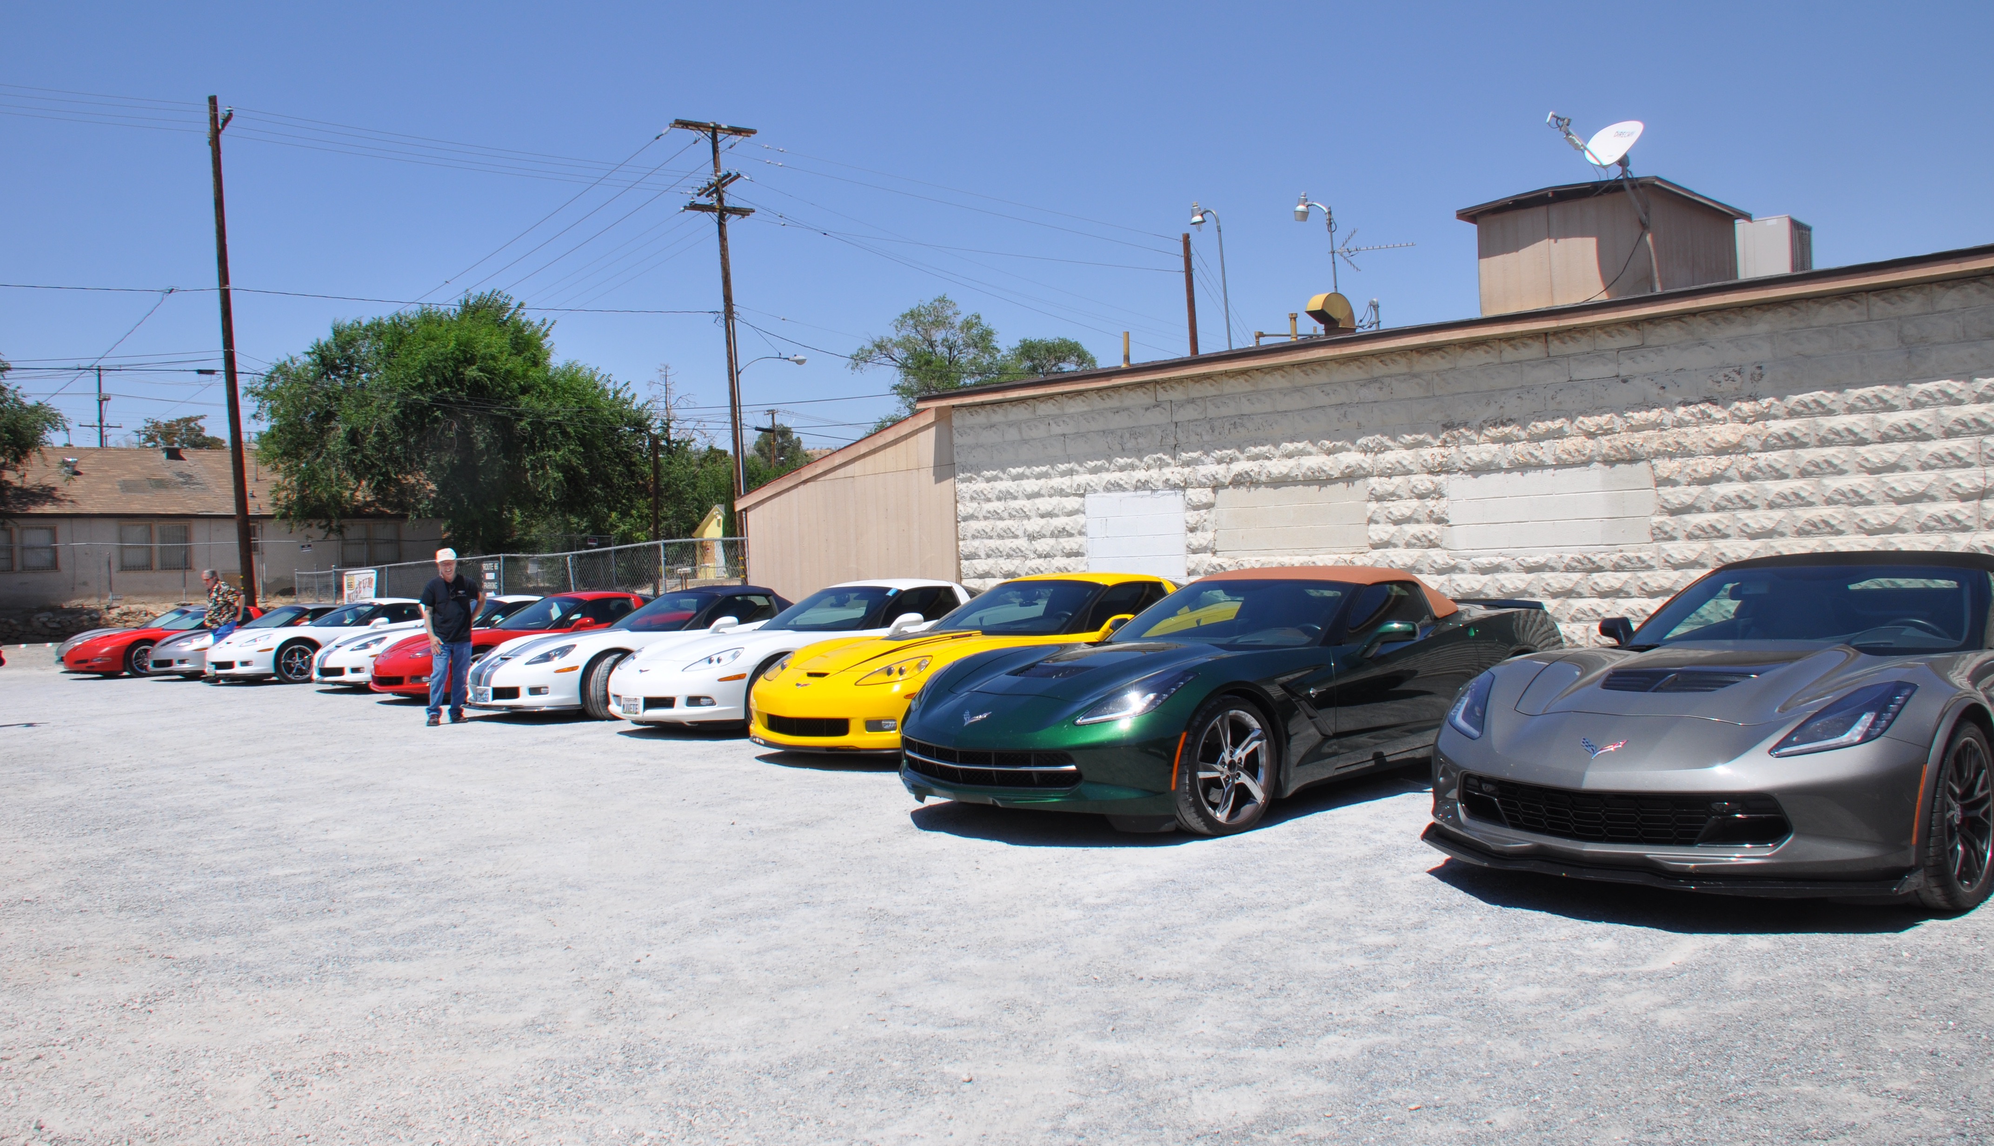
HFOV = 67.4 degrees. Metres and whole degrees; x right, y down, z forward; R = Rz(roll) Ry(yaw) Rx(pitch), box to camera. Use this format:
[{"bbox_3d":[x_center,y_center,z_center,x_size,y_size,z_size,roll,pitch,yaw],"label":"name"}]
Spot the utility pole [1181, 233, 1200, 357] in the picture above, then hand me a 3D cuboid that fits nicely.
[{"bbox_3d":[5.371,-4.032,40.000,0.270,10.102,0.270,-3,0,8],"label":"utility pole"}]

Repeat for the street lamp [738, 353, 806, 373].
[{"bbox_3d":[-6.758,-6.313,45.000,2.200,0.620,0.300,-3,1,-36],"label":"street lamp"}]

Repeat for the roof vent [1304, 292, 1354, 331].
[{"bbox_3d":[3.214,-2.501,14.400,0.420,0.420,0.330,-2,0,-33],"label":"roof vent"}]

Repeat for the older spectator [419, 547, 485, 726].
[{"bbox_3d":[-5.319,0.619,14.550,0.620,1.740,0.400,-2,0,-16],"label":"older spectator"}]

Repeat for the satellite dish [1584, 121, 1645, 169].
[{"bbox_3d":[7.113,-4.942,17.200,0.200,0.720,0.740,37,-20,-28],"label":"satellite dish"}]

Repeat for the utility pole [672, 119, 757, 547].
[{"bbox_3d":[-7.661,-5.750,43.000,2.600,14.544,2.200,-4,0,-32],"label":"utility pole"}]

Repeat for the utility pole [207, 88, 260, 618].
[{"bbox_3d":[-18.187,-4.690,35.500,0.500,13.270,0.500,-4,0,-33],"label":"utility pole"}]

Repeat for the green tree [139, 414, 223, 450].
[{"bbox_3d":[-35.987,-2.199,66.007,5.500,9.583,5.000,-2,0,-29],"label":"green tree"}]

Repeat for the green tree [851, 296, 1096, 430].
[{"bbox_3d":[-0.963,-3.539,45.007,7.800,9.592,7.000,-2,0,-1],"label":"green tree"}]

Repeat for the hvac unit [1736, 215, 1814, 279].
[{"bbox_3d":[10.212,-4.092,20.038,1.100,1.050,0.950,-2,1,44],"label":"hvac unit"}]

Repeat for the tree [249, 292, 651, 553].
[{"bbox_3d":[-14.539,-3.317,40.000,9.800,7.700,8.800,-3,1,-16],"label":"tree"}]

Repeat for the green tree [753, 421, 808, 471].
[{"bbox_3d":[-11.736,-3.360,82.007,4.800,9.964,4.800,-2,0,-8],"label":"green tree"}]

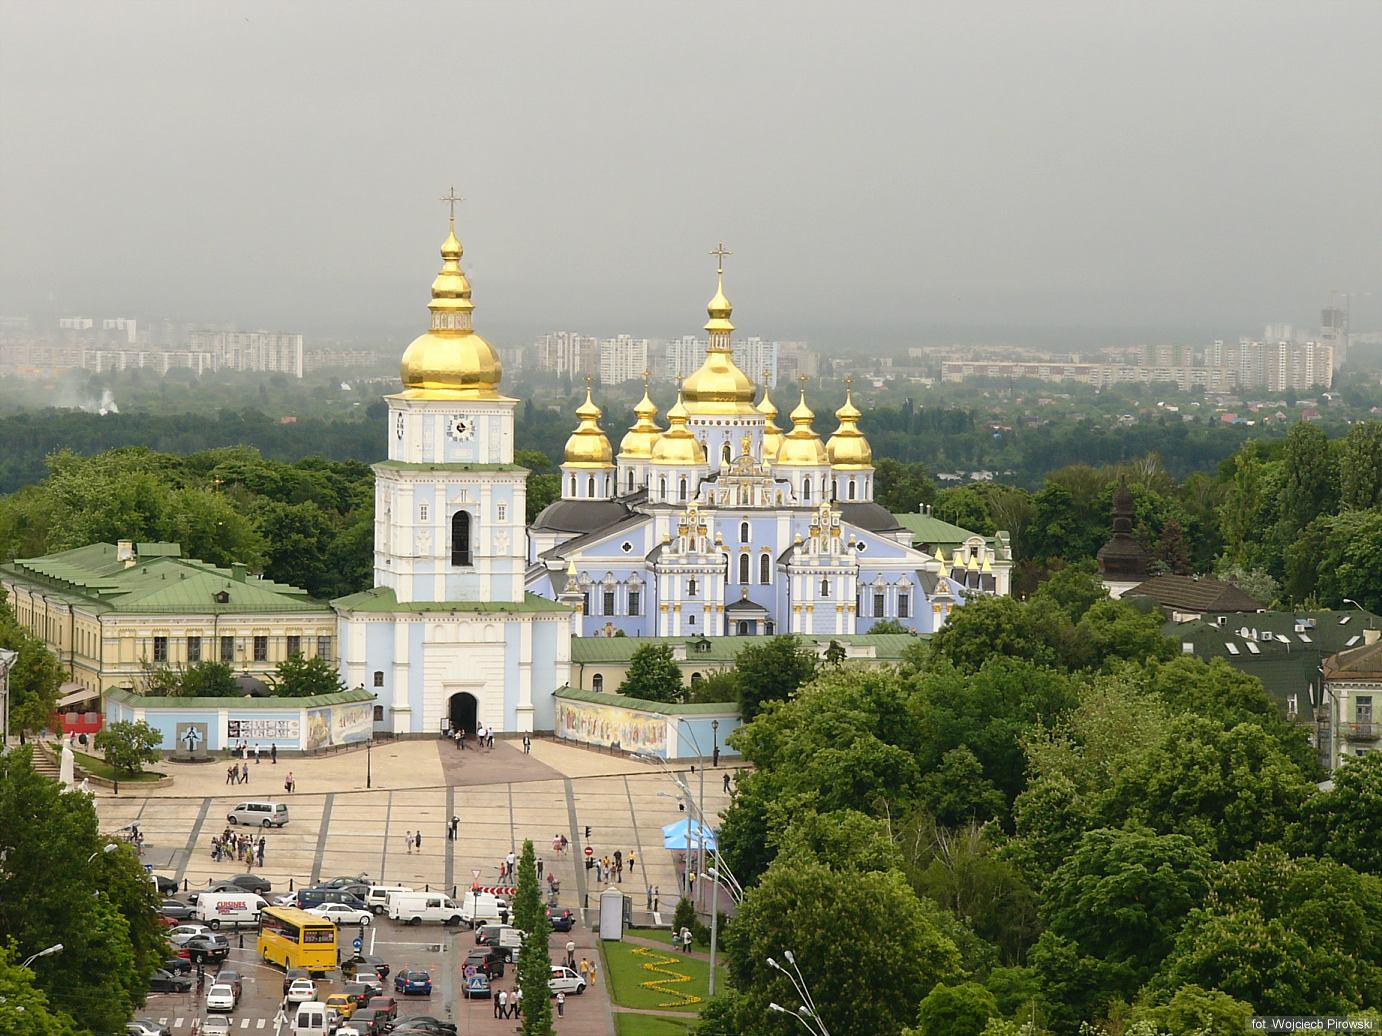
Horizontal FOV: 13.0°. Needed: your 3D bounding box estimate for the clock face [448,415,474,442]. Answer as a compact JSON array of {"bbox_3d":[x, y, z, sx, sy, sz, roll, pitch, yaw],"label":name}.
[{"bbox_3d":[-20.007,-7.792,527.850,2.400,2.350,0.250,-1,2,-13],"label":"clock face"}]

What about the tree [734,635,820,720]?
[{"bbox_3d":[7.258,14.198,513.235,7.300,8.600,7.300,0,2,0],"label":"tree"}]

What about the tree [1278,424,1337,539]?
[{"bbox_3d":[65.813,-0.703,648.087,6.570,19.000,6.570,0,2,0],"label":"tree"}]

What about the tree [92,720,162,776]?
[{"bbox_3d":[-45.858,18.745,493.773,5.710,4.570,5.710,0,2,0],"label":"tree"}]

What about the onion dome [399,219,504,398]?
[{"bbox_3d":[-21.034,-18.419,532.440,9.190,15.720,9.190,-1,2,-13],"label":"onion dome"}]

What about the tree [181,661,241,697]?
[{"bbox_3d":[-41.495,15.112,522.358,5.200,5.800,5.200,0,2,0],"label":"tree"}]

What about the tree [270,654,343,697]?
[{"bbox_3d":[-33.074,15.000,524.415,6.340,6.600,6.340,0,2,0],"label":"tree"}]

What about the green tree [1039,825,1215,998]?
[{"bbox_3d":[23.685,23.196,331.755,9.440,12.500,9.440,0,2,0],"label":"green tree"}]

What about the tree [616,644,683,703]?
[{"bbox_3d":[-3.585,14.539,523.411,5.770,7.400,5.770,0,2,0],"label":"tree"}]

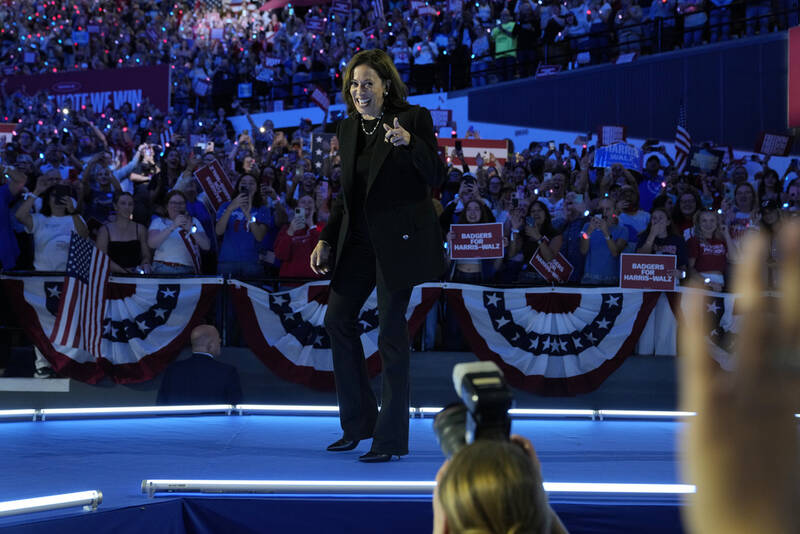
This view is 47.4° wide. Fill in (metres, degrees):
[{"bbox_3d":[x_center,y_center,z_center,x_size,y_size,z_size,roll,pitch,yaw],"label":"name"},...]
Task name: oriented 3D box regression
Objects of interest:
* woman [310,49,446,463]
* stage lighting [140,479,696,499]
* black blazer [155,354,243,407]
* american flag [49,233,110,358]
[{"bbox_3d":[-0.088,-0.055,3.760,0.520,1.670,0.420,-1,-4,30],"label":"woman"},{"bbox_3d":[0.060,0.699,2.880,1.760,0.052,0.050,1,-3,0],"label":"stage lighting"},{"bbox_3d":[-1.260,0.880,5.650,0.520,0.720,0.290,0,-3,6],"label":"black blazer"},{"bbox_3d":[-2.660,0.235,7.550,0.500,1.030,0.200,1,-3,-6],"label":"american flag"}]

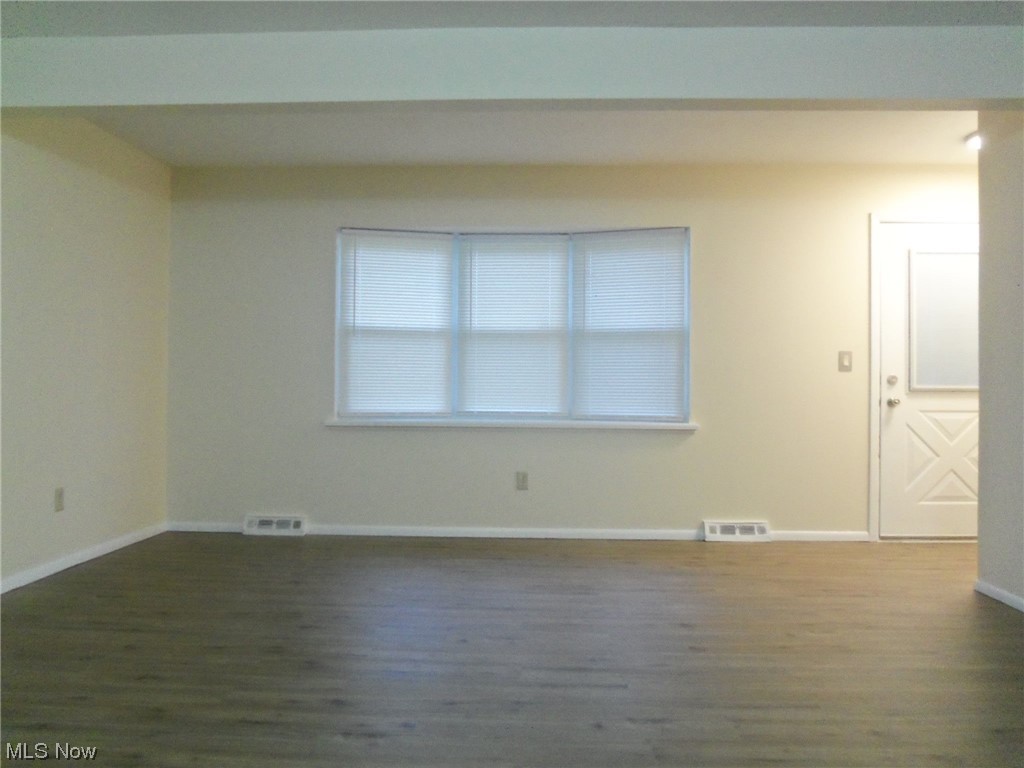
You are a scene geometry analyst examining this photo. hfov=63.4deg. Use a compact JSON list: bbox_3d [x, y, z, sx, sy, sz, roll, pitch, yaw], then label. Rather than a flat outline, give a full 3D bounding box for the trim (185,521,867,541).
[{"bbox_3d":[-0.004,0.963,5.367,4.559,0.064,0.018,0,0,3],"label":"trim"}]

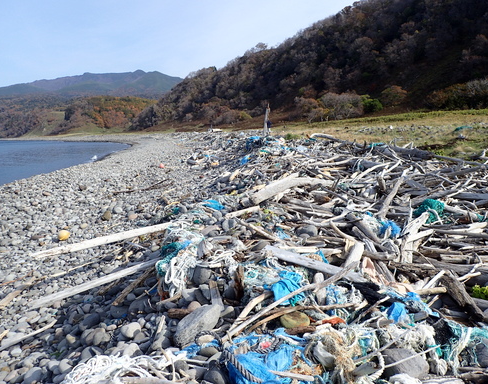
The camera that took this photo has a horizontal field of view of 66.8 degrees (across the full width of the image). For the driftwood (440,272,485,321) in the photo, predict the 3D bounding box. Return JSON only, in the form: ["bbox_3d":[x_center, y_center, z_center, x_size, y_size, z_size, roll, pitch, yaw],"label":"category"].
[{"bbox_3d":[1.921,0.909,3.250,0.160,0.140,0.441,0,25,-1],"label":"driftwood"}]

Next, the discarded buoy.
[{"bbox_3d":[-4.271,1.035,8.800,0.280,0.250,0.270,-3,9,-17],"label":"discarded buoy"}]

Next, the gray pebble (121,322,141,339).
[{"bbox_3d":[-0.952,1.161,3.100,0.160,0.100,0.135,-2,9,-11],"label":"gray pebble"}]

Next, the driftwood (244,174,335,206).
[{"bbox_3d":[0.868,-0.037,6.900,1.750,0.420,0.280,-5,10,-27],"label":"driftwood"}]

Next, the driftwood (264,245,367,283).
[{"bbox_3d":[0.747,0.758,3.950,1.083,0.100,0.130,11,14,34],"label":"driftwood"}]

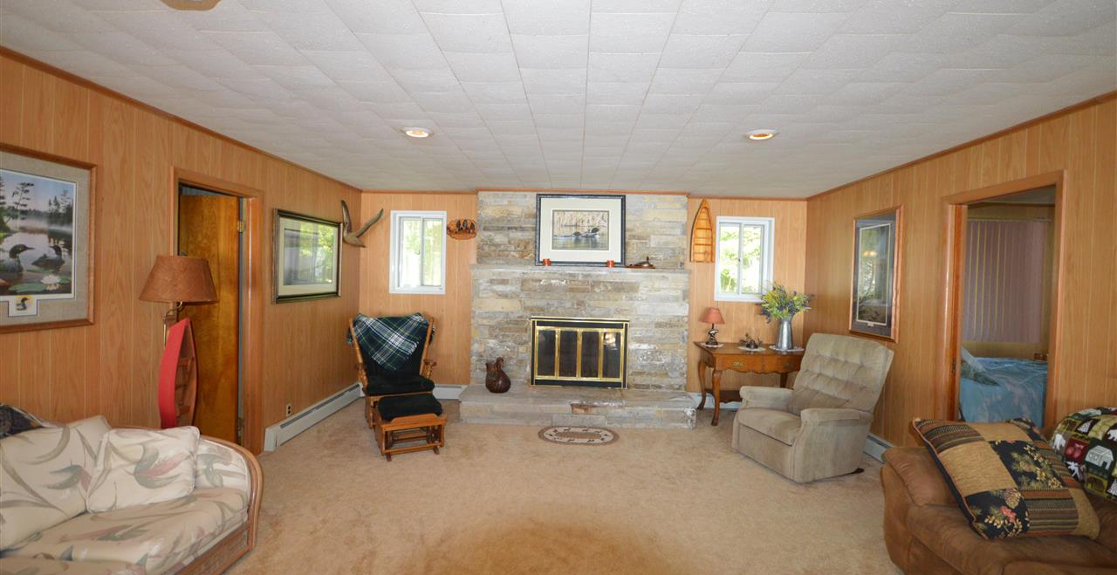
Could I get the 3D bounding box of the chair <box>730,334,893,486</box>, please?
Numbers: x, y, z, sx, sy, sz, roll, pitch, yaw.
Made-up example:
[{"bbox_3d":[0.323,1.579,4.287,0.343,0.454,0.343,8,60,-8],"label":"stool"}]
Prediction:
[{"bbox_3d":[2.072,0.930,3.860,0.960,0.970,0.770,1,1,-19],"label":"chair"}]

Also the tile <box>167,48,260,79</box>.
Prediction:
[{"bbox_3d":[-1.592,-1.046,2.197,0.312,0.020,0.302,1,1,2],"label":"tile"}]

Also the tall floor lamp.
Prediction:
[{"bbox_3d":[-2.210,0.577,2.680,0.370,1.545,0.370,1,1,2],"label":"tall floor lamp"}]

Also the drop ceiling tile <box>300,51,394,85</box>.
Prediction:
[{"bbox_3d":[-0.955,-1.029,2.161,0.311,0.022,0.296,1,1,2],"label":"drop ceiling tile"}]

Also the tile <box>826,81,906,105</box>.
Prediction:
[{"bbox_3d":[1.579,-1.002,2.414,0.310,0.016,0.303,1,1,2],"label":"tile"}]

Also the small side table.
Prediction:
[{"bbox_3d":[2.040,1.031,4.958,0.980,0.745,0.700,1,1,2],"label":"small side table"}]

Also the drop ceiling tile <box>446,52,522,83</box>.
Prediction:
[{"bbox_3d":[-0.339,-1.027,2.158,0.310,0.018,0.300,1,1,2],"label":"drop ceiling tile"}]

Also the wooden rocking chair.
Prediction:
[{"bbox_3d":[-1.698,0.805,4.760,0.730,1.020,0.780,1,1,-24],"label":"wooden rocking chair"}]

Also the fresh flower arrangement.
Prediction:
[{"bbox_3d":[2.372,0.153,4.915,0.510,0.400,0.440,1,1,2],"label":"fresh flower arrangement"}]

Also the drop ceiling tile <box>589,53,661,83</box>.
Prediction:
[{"bbox_3d":[0.295,-1.024,2.163,0.310,0.016,0.303,1,1,2],"label":"drop ceiling tile"}]

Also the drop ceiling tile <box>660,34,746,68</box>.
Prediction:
[{"bbox_3d":[0.603,-1.003,1.974,0.310,0.018,0.300,1,1,2],"label":"drop ceiling tile"}]

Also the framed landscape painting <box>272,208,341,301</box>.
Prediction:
[{"bbox_3d":[-2.351,-0.276,4.446,0.040,0.790,1.120,1,1,2],"label":"framed landscape painting"}]

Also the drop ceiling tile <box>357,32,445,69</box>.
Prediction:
[{"bbox_3d":[-0.661,-1.032,2.022,0.310,0.018,0.300,1,1,2],"label":"drop ceiling tile"}]

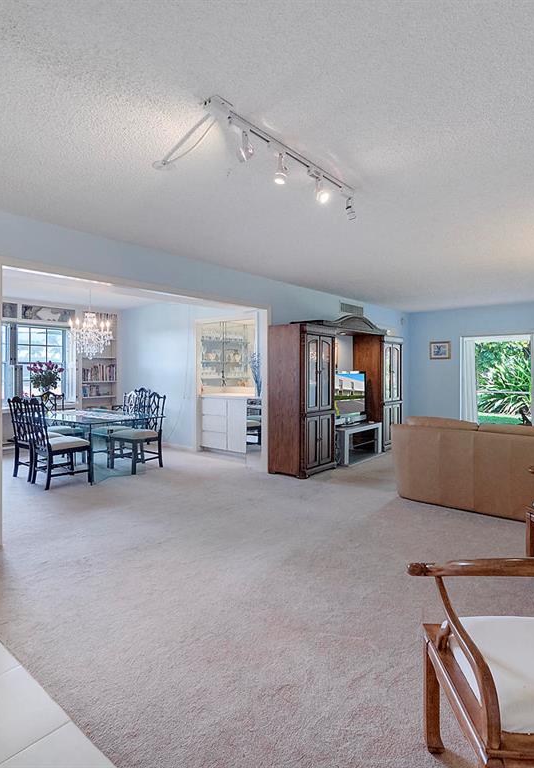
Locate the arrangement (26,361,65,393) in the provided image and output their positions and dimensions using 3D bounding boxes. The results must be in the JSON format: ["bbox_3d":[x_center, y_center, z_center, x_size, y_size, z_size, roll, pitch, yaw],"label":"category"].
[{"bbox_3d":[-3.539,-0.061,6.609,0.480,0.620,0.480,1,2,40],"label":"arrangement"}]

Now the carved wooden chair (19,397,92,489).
[{"bbox_3d":[-2.370,0.637,4.690,0.530,0.980,0.560,1,2,41],"label":"carved wooden chair"}]

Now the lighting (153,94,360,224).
[{"bbox_3d":[-0.097,-1.142,2.448,0.740,0.195,1.240,1,2,42],"label":"lighting"}]

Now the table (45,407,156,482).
[{"bbox_3d":[-2.290,0.773,5.291,1.930,0.740,0.960,1,2,40],"label":"table"}]

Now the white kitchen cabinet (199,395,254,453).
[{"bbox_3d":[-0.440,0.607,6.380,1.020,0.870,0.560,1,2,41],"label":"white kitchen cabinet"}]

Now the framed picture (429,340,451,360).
[{"bbox_3d":[3.487,-0.666,8.313,0.420,0.360,0.030,1,2,40],"label":"framed picture"}]

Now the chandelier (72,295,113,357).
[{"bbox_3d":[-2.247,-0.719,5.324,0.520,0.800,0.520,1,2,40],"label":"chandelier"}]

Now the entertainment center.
[{"bbox_3d":[1.164,0.081,6.116,0.570,2.000,2.800,1,2,41],"label":"entertainment center"}]

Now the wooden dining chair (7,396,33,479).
[{"bbox_3d":[-2.844,0.650,5.136,0.520,1.000,0.560,1,2,40],"label":"wooden dining chair"}]

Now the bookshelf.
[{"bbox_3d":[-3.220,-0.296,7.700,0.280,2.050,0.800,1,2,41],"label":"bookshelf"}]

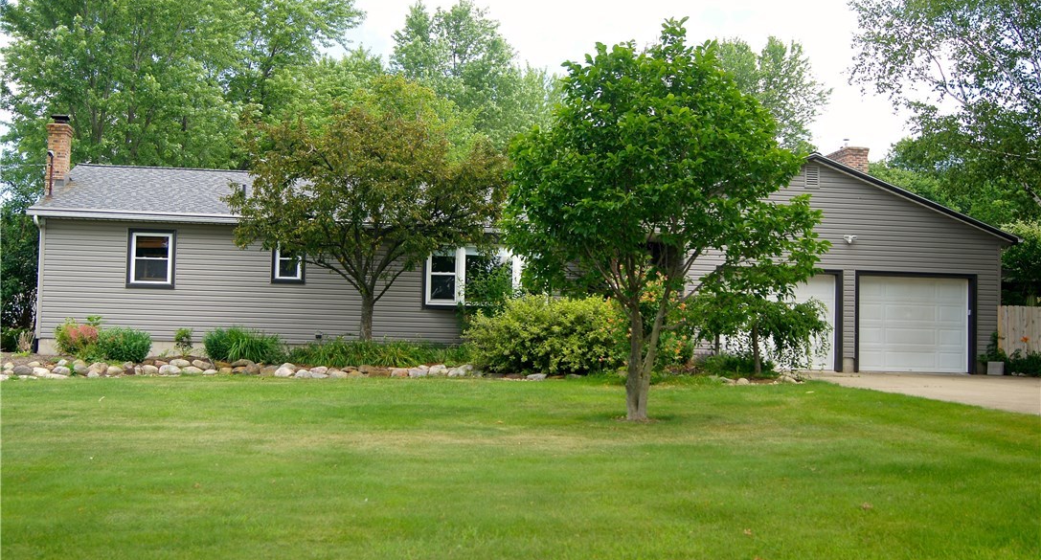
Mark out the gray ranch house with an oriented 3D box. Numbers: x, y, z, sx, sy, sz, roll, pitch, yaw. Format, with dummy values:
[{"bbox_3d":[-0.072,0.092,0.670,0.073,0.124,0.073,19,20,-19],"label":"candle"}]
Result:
[{"bbox_3d":[-0.136,-0.692,28.500,21.800,5.500,8.900,2,-3,-6],"label":"gray ranch house"}]

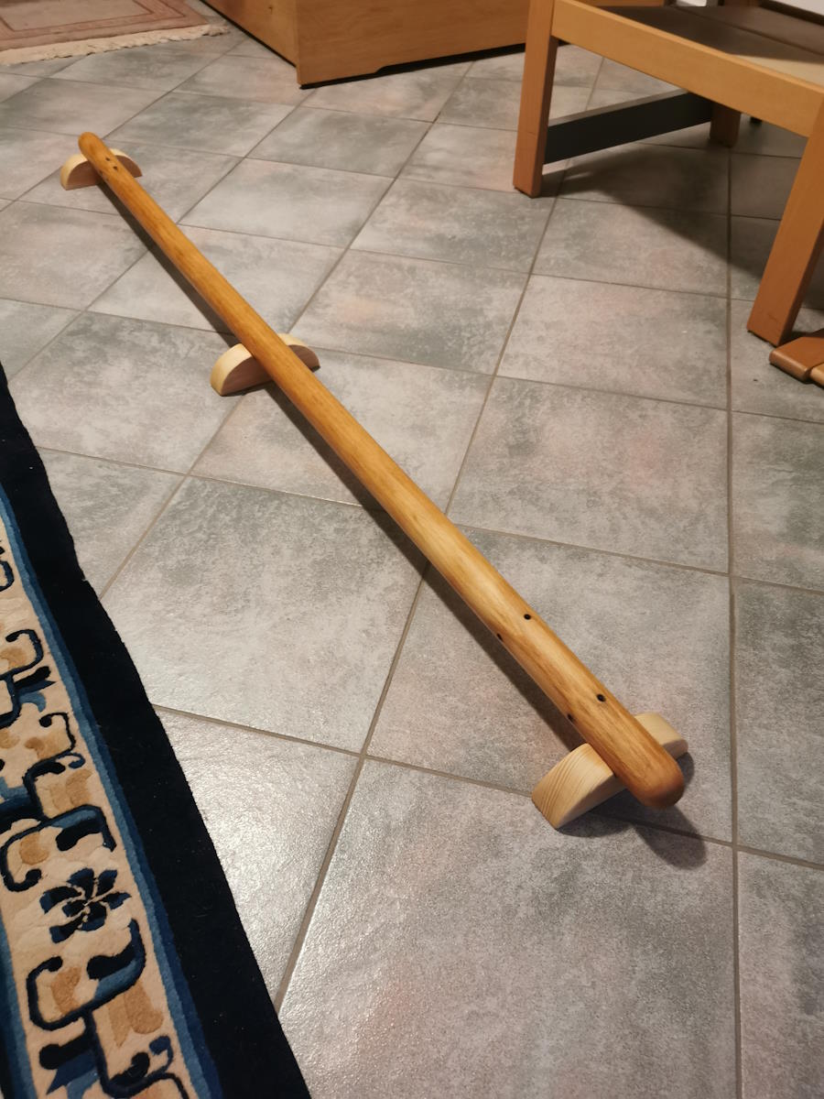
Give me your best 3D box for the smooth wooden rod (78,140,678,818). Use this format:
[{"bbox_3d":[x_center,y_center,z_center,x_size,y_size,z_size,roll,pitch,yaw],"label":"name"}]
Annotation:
[{"bbox_3d":[-0.201,-0.271,1.136,0.143,0.074,1.554,-23,50,-22],"label":"smooth wooden rod"}]

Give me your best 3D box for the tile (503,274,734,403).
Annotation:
[{"bbox_3d":[0.319,-0.328,1.317,0.320,0.010,0.320,11,46,10],"label":"tile"}]

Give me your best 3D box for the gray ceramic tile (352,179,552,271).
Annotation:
[{"bbox_3d":[0.086,-0.610,1.595,0.320,0.010,0.320,11,46,10],"label":"gray ceramic tile"}]

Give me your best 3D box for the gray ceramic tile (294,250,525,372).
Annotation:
[{"bbox_3d":[0.004,-0.389,1.371,0.320,0.010,0.320,11,46,10],"label":"gray ceramic tile"}]

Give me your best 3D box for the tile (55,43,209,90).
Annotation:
[{"bbox_3d":[-0.660,-1.166,2.083,0.304,0.010,0.304,11,46,10],"label":"tile"}]

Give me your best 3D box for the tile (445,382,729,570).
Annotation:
[{"bbox_3d":[0.237,-0.108,1.092,0.320,0.010,0.320,11,46,10],"label":"tile"}]

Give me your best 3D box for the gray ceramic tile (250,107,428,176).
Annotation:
[{"bbox_3d":[-0.141,-0.842,1.769,0.304,0.010,0.304,11,46,10],"label":"gray ceramic tile"}]

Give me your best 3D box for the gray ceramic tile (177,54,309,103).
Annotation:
[{"bbox_3d":[-0.362,-1.109,2.031,0.304,0.010,0.304,11,46,10],"label":"gray ceramic tile"}]

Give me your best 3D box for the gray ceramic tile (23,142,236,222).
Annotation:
[{"bbox_3d":[-0.543,-0.732,1.704,0.320,0.010,0.320,11,46,10],"label":"gray ceramic tile"}]

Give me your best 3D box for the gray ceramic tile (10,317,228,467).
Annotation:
[{"bbox_3d":[-0.392,-0.230,1.200,0.320,0.010,0.320,11,46,10],"label":"gray ceramic tile"}]

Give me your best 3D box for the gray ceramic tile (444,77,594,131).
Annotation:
[{"bbox_3d":[0.234,-0.993,1.927,0.304,0.010,0.304,11,46,10],"label":"gray ceramic tile"}]

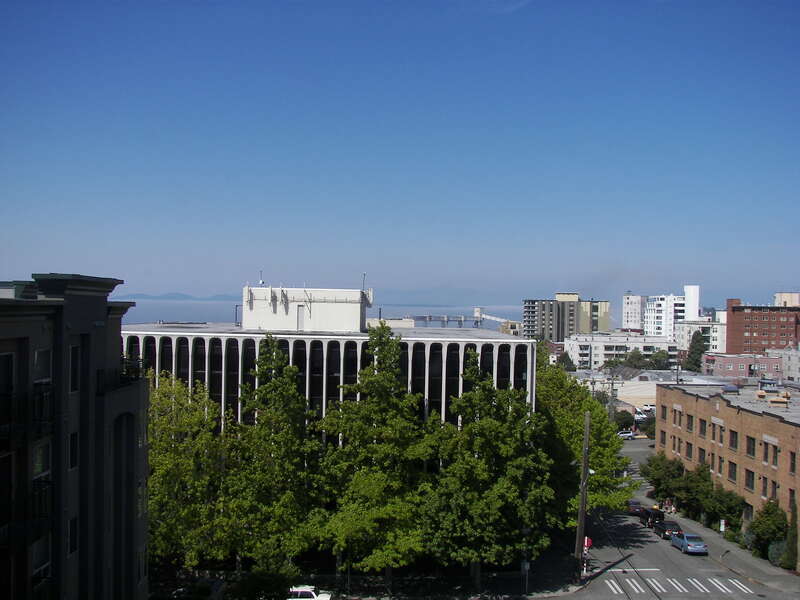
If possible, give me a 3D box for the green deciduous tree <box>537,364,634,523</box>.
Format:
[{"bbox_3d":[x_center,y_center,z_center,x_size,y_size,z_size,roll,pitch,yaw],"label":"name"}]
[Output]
[{"bbox_3d":[14.900,13.180,71.000,8.800,15.600,9.000,1,0,0],"label":"green deciduous tree"}]

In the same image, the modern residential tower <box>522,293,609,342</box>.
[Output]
[{"bbox_3d":[95.000,15.030,482.000,47.000,36.900,22.000,1,0,12],"label":"modern residential tower"}]

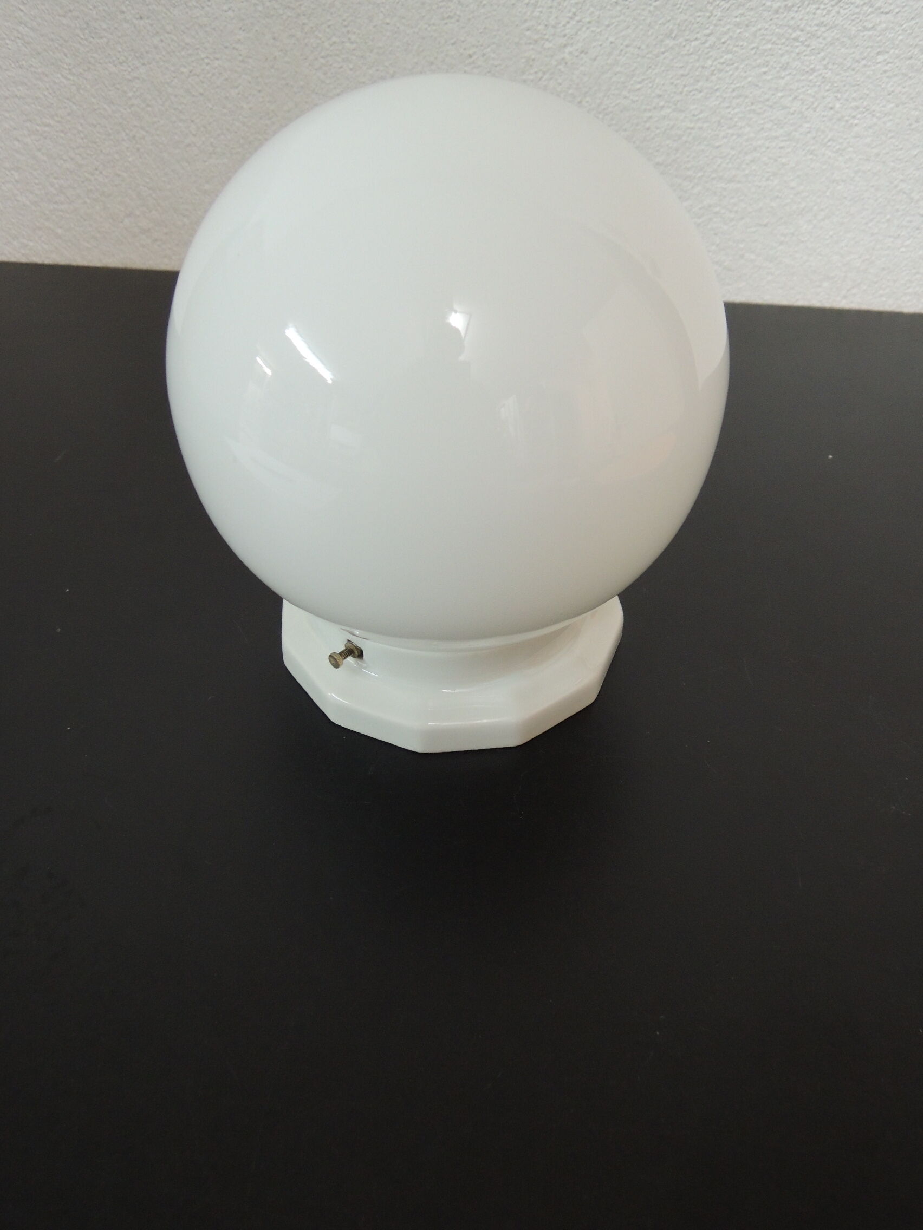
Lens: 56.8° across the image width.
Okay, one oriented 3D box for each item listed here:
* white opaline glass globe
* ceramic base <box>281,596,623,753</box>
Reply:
[{"bbox_3d":[-0.004,-0.078,0.328,0.200,0.219,0.200,-1,43,0],"label":"white opaline glass globe"},{"bbox_3d":[-0.004,-0.014,0.387,0.157,0.046,0.157,-1,43,0],"label":"ceramic base"}]

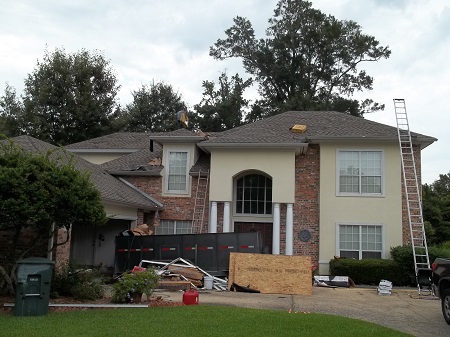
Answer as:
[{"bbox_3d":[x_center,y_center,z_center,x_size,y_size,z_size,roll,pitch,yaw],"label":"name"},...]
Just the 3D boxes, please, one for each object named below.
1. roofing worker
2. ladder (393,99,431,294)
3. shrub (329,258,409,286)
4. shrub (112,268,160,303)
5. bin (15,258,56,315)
[{"bbox_3d":[-2.180,-2.386,22.000,0.700,1.450,0.600,2,-8,0],"label":"roofing worker"},{"bbox_3d":[7.001,0.558,16.102,0.450,8.550,0.150,0,-35,12],"label":"ladder"},{"bbox_3d":[5.374,3.908,16.342,2.950,0.970,1.100,1,-8,10],"label":"shrub"},{"bbox_3d":[-2.189,2.887,10.728,1.120,0.800,1.000,2,-8,0],"label":"shrub"},{"bbox_3d":[-3.816,2.330,8.636,0.680,1.100,0.780,4,-8,-18],"label":"bin"}]

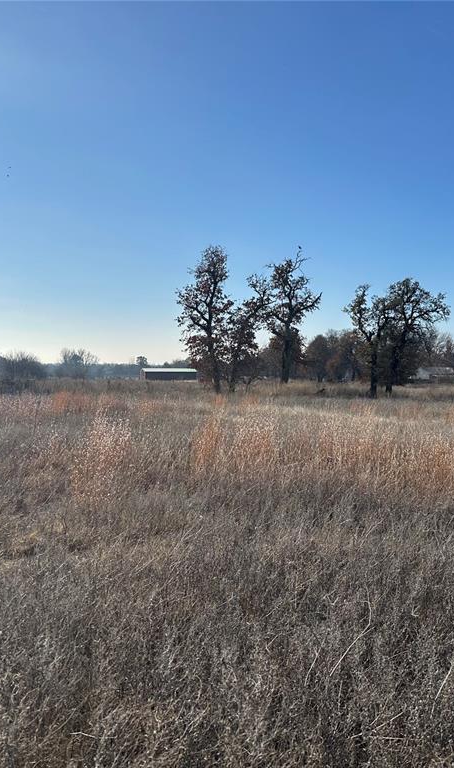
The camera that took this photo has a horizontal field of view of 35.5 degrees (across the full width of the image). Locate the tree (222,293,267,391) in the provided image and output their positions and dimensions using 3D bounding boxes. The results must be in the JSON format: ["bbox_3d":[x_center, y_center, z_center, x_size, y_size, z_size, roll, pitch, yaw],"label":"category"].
[{"bbox_3d":[1.230,-2.960,50.000,3.240,6.970,3.080,0,1,0],"label":"tree"}]

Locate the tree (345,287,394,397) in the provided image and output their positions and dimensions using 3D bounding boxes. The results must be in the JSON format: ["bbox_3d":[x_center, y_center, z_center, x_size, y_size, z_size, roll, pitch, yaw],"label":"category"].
[{"bbox_3d":[9.570,-2.810,47.000,3.440,7.550,3.270,0,1,0],"label":"tree"}]

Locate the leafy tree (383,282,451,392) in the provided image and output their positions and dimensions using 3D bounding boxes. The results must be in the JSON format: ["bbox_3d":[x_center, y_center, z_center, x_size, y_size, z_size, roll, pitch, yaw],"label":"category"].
[{"bbox_3d":[13.810,-3.520,52.000,4.980,8.420,4.730,0,1,0],"label":"leafy tree"}]

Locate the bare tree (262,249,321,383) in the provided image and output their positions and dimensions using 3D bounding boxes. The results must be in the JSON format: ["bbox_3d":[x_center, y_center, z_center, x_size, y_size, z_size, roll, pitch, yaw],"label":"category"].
[{"bbox_3d":[5.630,-5.940,62.000,5.240,11.790,4.720,0,1,0],"label":"bare tree"}]

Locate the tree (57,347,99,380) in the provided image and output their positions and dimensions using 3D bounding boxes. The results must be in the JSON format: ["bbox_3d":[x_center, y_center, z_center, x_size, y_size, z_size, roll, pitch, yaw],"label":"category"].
[{"bbox_3d":[-35.800,-4.910,170.000,9.580,7.180,8.620,0,1,0],"label":"tree"}]

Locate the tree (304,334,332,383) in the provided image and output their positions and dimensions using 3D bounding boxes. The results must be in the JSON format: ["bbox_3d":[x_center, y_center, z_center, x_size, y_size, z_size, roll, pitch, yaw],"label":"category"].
[{"bbox_3d":[11.220,-3.100,88.000,3.470,6.070,3.820,0,1,0],"label":"tree"}]

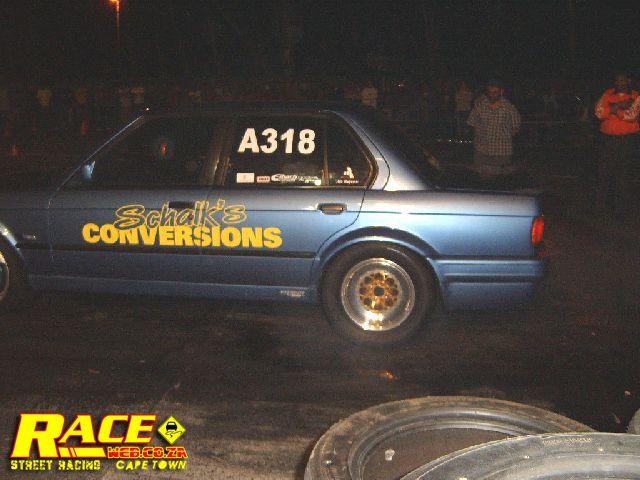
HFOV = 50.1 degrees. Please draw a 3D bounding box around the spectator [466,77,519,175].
[{"bbox_3d":[2.114,-1.091,8.449,0.620,1.750,0.360,2,10,13],"label":"spectator"}]

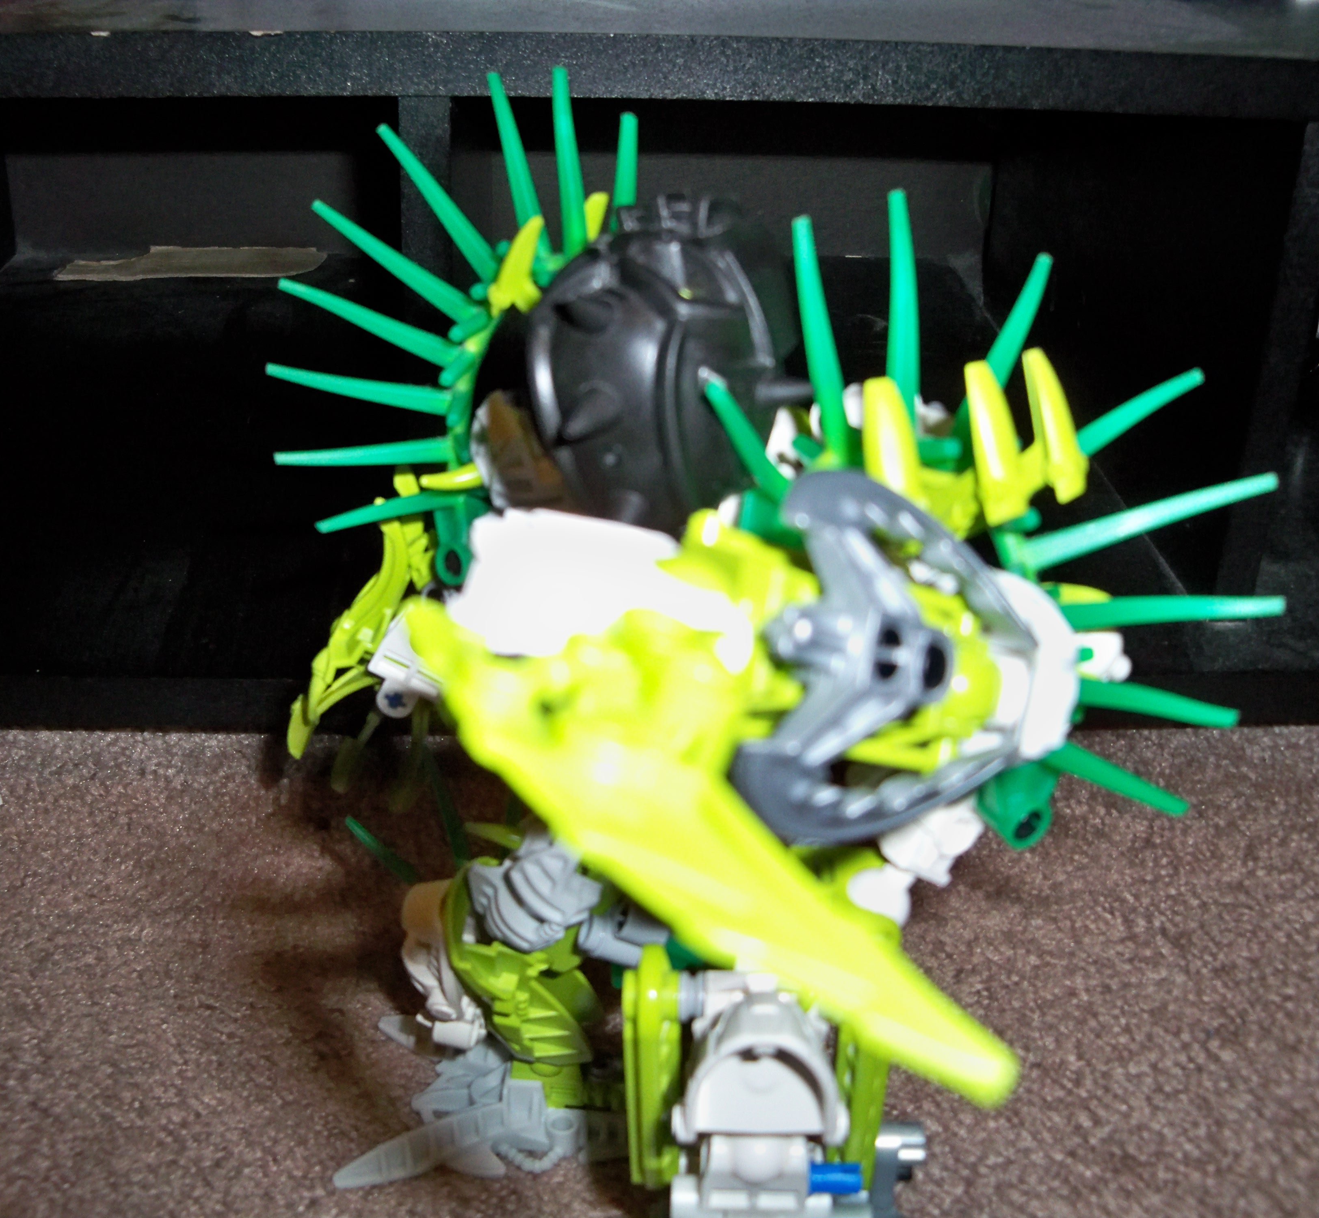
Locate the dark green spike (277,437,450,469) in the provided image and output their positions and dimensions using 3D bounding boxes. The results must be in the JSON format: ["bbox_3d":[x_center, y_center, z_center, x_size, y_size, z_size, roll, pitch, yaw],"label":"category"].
[{"bbox_3d":[-0.052,-0.027,0.290,0.031,0.004,0.004,-3,0,-5],"label":"dark green spike"}]

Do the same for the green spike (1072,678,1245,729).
[{"bbox_3d":[0.063,0.012,0.211,0.029,0.004,0.004,10,0,-22],"label":"green spike"}]

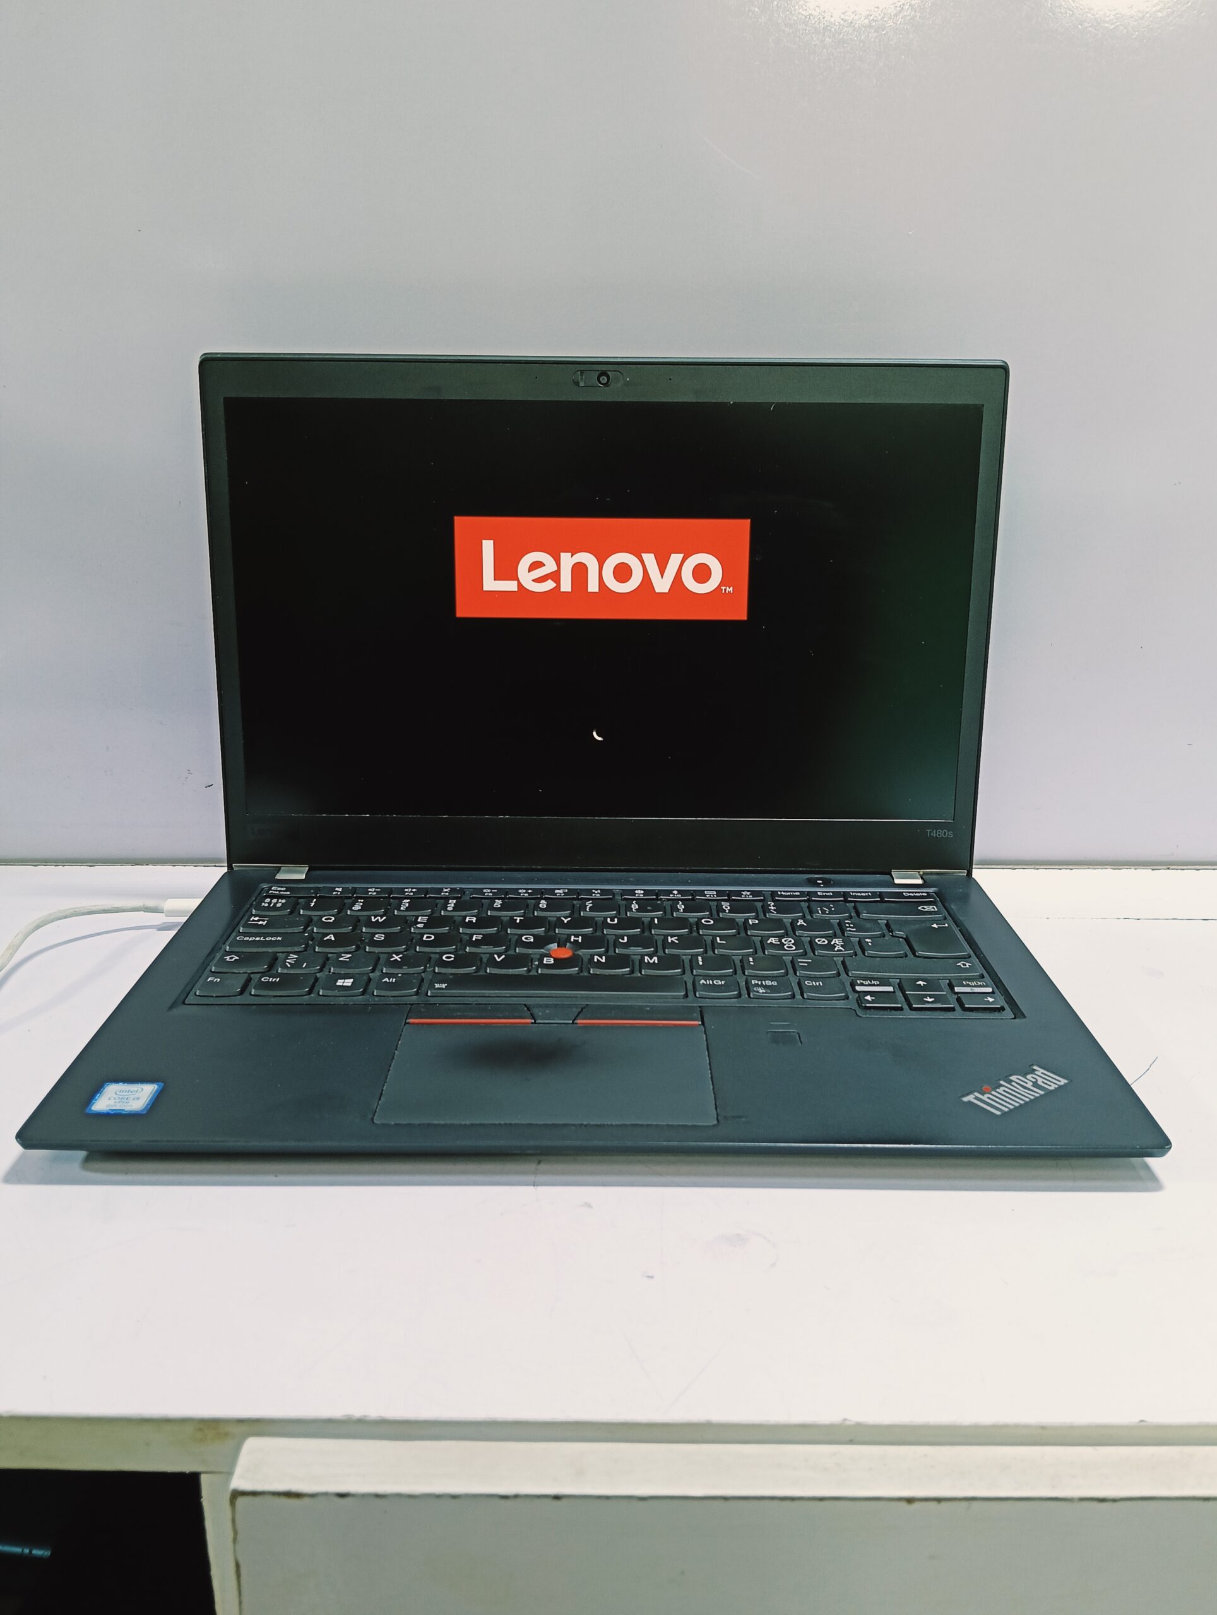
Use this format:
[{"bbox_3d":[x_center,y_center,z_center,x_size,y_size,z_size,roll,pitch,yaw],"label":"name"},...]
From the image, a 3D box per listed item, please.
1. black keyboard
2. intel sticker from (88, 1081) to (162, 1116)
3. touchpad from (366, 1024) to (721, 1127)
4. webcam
[{"bbox_3d":[-0.004,0.054,0.492,0.288,0.005,0.119,1,18,0],"label":"black keyboard"},{"bbox_3d":[-0.145,0.087,0.380,0.018,0.001,0.017,1,18,0],"label":"intel sticker"},{"bbox_3d":[-0.018,0.084,0.398,0.100,0.003,0.061,1,18,0],"label":"touchpad"},{"bbox_3d":[-0.004,-0.175,0.515,0.021,0.007,0.004,1,12,0],"label":"webcam"}]

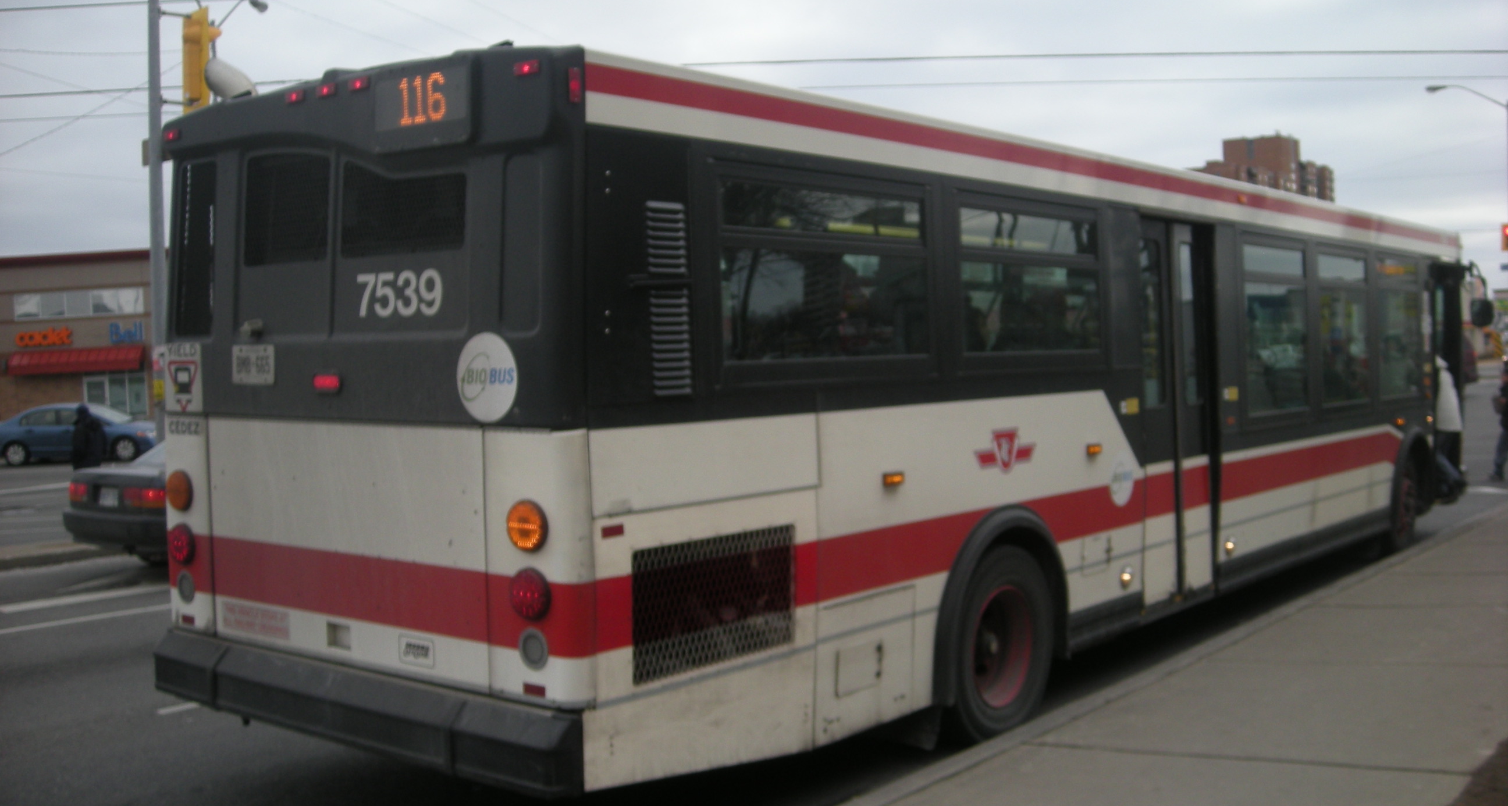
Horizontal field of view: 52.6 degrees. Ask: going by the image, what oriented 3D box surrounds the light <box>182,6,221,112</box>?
[{"bbox_3d":[-5.932,-3.646,16.300,0.380,1.100,0.470,-4,3,-35],"label":"light"}]

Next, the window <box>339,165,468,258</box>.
[{"bbox_3d":[-1.317,-0.735,5.693,0.700,0.360,0.050,2,3,37],"label":"window"}]

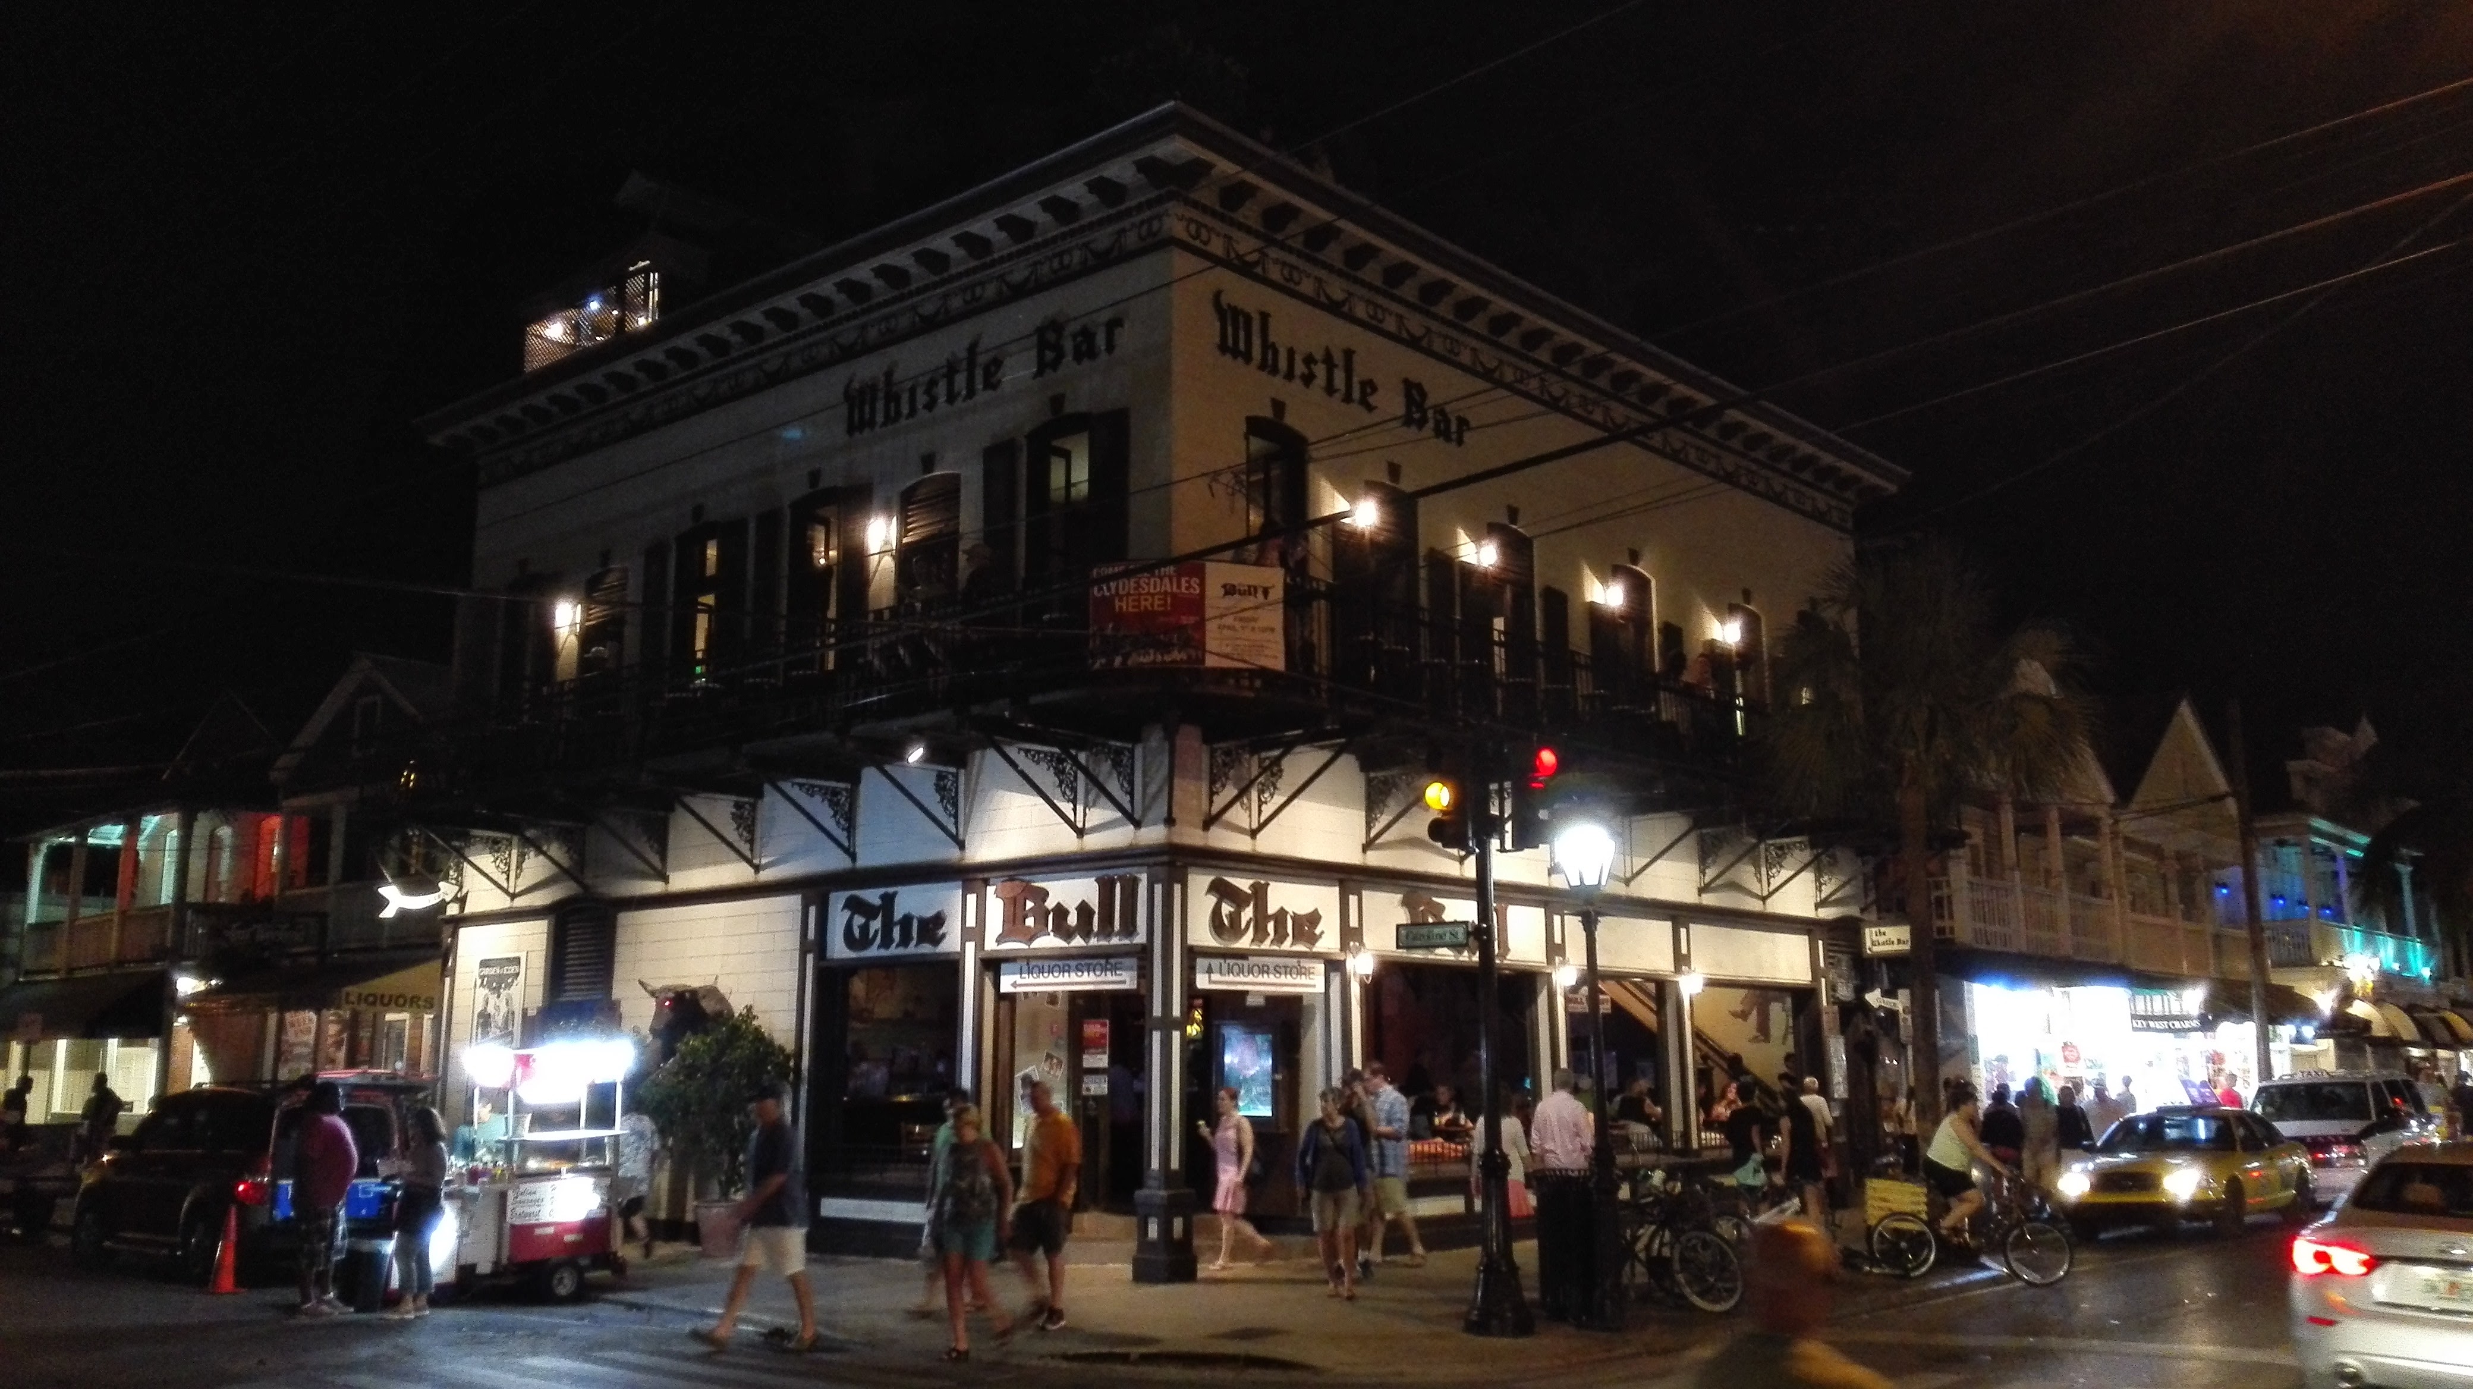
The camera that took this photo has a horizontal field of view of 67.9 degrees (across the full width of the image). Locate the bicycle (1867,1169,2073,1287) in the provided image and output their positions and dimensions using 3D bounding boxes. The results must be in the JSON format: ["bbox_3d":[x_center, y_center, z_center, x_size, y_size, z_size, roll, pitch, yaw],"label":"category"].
[{"bbox_3d":[6.631,4.753,16.512,1.780,1.050,0.700,-8,-14,35],"label":"bicycle"}]

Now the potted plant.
[{"bbox_3d":[-5.169,4.321,18.222,1.380,2.380,1.420,0,-11,0],"label":"potted plant"}]

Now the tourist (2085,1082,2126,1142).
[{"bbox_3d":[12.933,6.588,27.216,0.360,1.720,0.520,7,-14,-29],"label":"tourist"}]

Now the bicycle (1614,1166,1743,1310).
[{"bbox_3d":[3.203,4.134,13.994,0.570,1.040,1.680,7,-13,-33],"label":"bicycle"}]

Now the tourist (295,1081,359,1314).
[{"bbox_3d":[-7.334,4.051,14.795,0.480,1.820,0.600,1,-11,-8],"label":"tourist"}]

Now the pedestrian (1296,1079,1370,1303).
[{"bbox_3d":[0.776,3.986,14.751,0.580,1.650,0.400,-1,-11,5],"label":"pedestrian"}]

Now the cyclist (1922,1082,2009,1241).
[{"bbox_3d":[6.772,4.349,17.000,0.750,1.460,0.500,-8,-15,34],"label":"cyclist"}]

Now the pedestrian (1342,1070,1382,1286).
[{"bbox_3d":[1.100,4.260,16.419,0.480,1.759,0.380,-5,-12,21],"label":"pedestrian"}]

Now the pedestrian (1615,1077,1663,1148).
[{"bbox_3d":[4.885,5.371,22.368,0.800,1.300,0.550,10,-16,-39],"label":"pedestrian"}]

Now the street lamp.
[{"bbox_3d":[2.666,2.742,13.620,0.420,3.702,0.420,-11,-16,43],"label":"street lamp"}]

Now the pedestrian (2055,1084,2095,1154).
[{"bbox_3d":[12.038,6.403,26.233,0.520,1.680,0.360,-8,-15,34],"label":"pedestrian"}]

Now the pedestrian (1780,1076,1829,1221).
[{"bbox_3d":[5.586,4.660,18.021,0.420,1.720,0.500,-7,-14,29],"label":"pedestrian"}]

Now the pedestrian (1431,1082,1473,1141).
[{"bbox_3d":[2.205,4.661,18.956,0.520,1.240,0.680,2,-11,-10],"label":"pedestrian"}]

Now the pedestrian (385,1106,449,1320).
[{"bbox_3d":[-6.512,4.123,14.659,0.420,1.602,0.450,2,-12,-11],"label":"pedestrian"}]

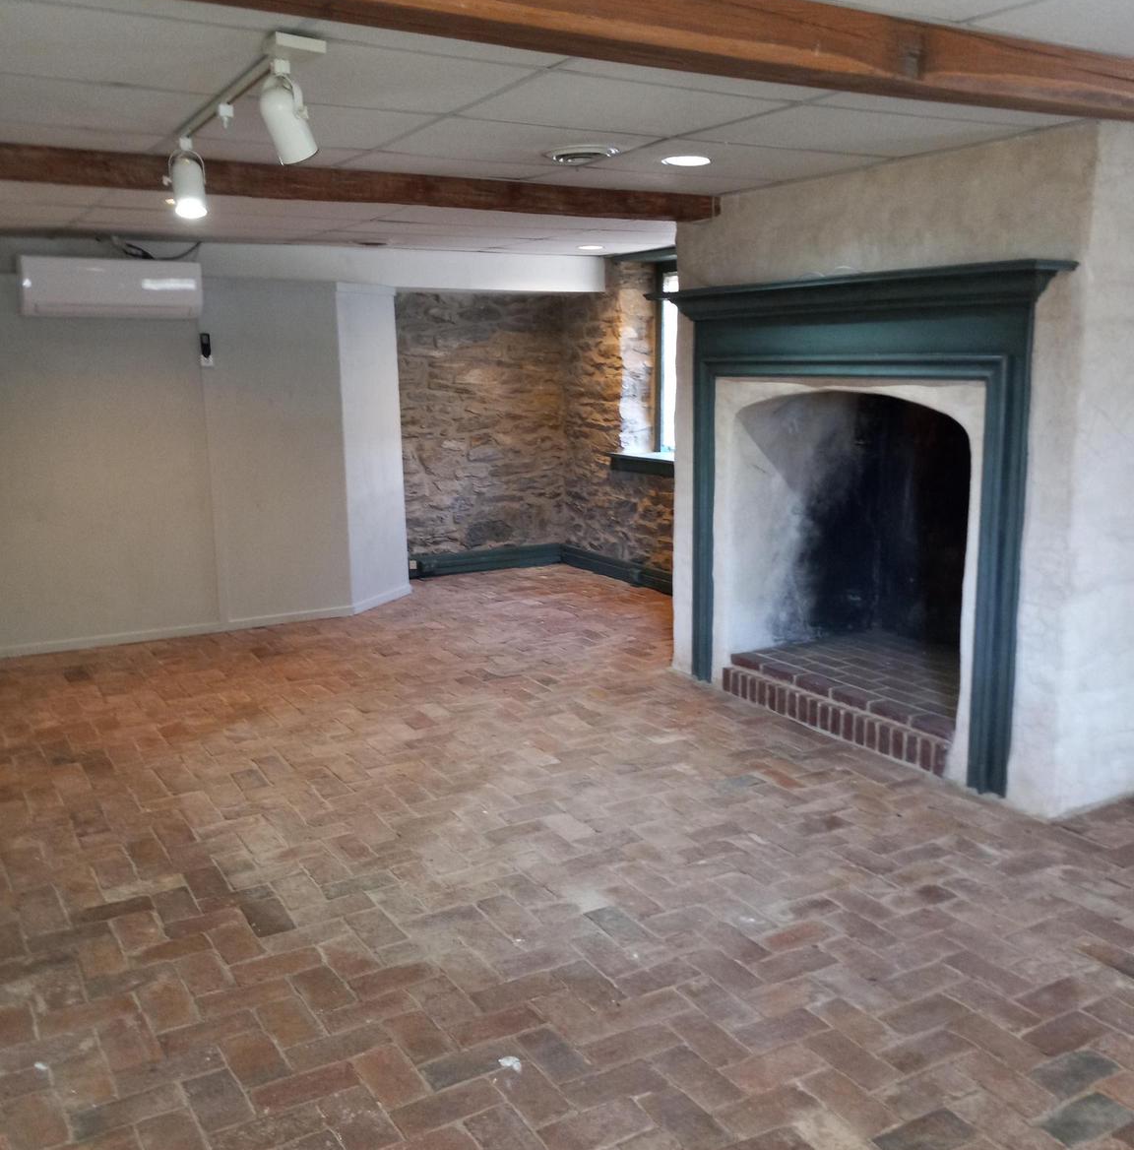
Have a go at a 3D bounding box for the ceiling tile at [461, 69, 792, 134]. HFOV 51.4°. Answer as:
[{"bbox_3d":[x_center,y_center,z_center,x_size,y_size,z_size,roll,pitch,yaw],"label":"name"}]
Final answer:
[{"bbox_3d":[0.126,-1.285,3.224,0.759,0.020,0.585,-7,12,-29],"label":"ceiling tile"}]

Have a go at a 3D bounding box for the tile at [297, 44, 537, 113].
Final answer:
[{"bbox_3d":[-0.481,-1.215,2.879,0.612,0.020,0.592,-7,12,-29],"label":"tile"}]

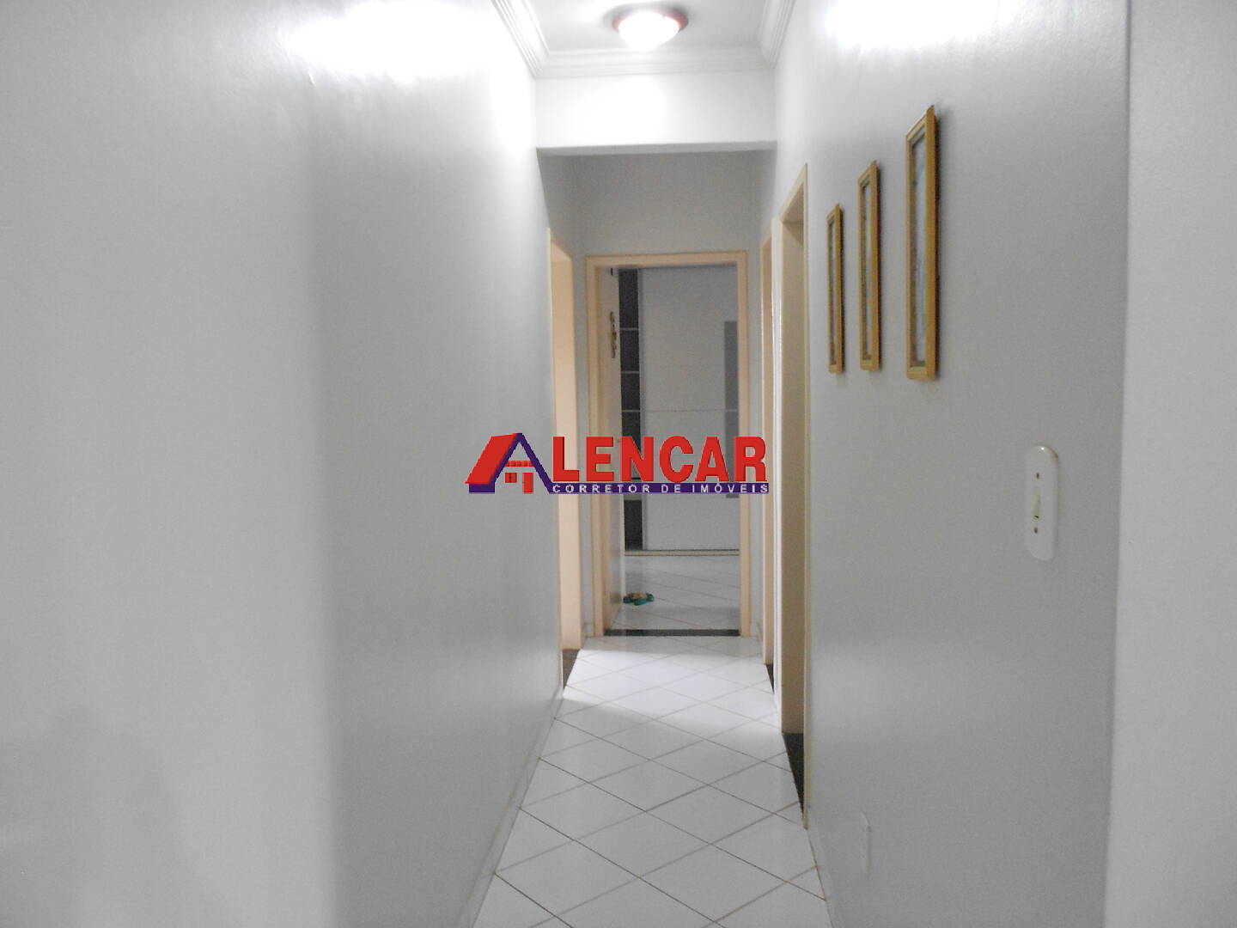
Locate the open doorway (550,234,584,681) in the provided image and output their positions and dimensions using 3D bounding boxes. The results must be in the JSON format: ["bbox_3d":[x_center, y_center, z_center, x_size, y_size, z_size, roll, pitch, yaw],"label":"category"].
[{"bbox_3d":[-0.315,-0.022,4.644,0.140,2.141,0.818,-1,5,4],"label":"open doorway"}]

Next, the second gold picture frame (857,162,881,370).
[{"bbox_3d":[0.489,-0.378,1.818,0.018,0.385,0.140,-1,5,5],"label":"second gold picture frame"}]

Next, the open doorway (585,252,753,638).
[{"bbox_3d":[0.286,-0.084,5.254,0.900,2.141,0.140,-1,5,4],"label":"open doorway"}]

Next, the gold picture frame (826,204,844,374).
[{"bbox_3d":[0.526,-0.417,2.264,0.018,0.389,0.140,-1,5,5],"label":"gold picture frame"}]

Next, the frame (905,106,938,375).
[{"bbox_3d":[0.454,-0.320,1.397,0.018,0.383,0.140,-1,5,5],"label":"frame"}]

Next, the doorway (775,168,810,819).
[{"bbox_3d":[0.694,0.106,3.377,0.130,2.110,0.900,-1,5,5],"label":"doorway"}]

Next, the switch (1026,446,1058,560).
[{"bbox_3d":[0.423,0.040,0.929,0.011,0.116,0.067,-1,5,5],"label":"switch"}]

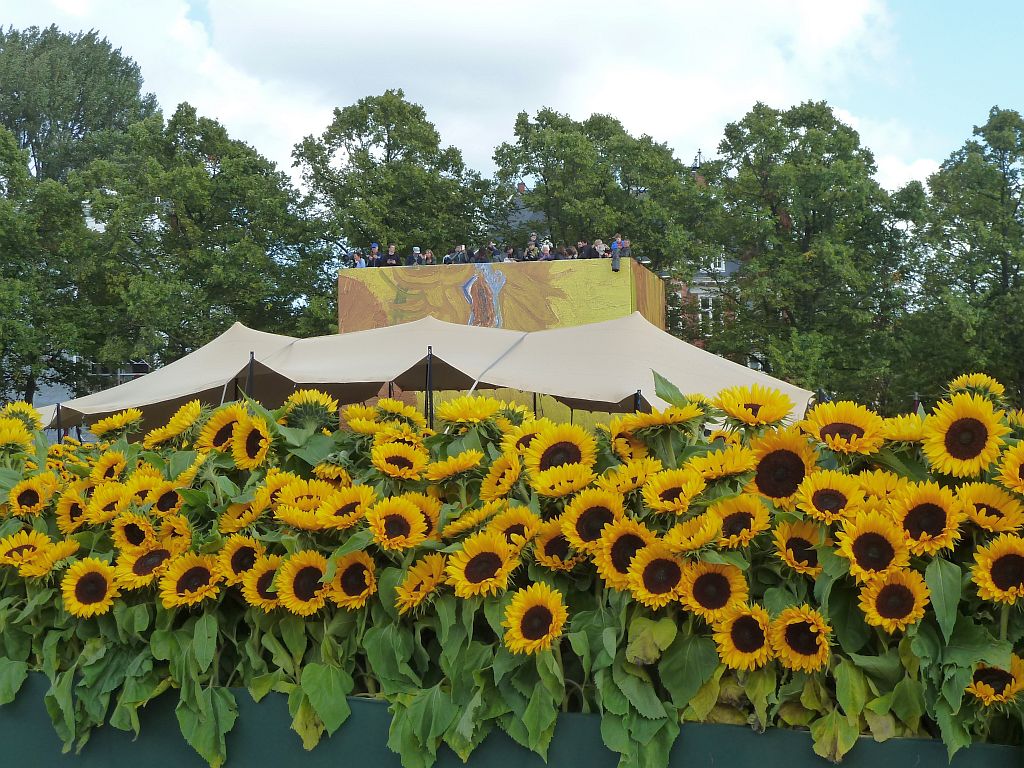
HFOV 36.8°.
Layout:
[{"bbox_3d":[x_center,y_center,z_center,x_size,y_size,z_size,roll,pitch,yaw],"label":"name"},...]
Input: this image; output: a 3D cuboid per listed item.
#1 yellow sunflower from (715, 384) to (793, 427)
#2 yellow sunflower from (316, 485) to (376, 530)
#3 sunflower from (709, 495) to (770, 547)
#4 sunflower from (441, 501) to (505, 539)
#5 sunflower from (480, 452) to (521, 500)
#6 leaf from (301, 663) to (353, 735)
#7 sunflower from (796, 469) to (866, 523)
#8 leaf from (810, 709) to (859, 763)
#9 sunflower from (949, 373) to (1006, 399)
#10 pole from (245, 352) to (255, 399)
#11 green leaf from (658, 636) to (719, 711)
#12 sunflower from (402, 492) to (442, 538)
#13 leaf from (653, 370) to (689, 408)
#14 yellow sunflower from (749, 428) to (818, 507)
[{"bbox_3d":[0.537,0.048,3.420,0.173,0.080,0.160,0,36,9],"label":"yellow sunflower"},{"bbox_3d":[-0.371,0.278,3.430,0.128,0.050,0.125,-1,39,24],"label":"yellow sunflower"},{"bbox_3d":[0.542,0.326,3.650,0.150,0.150,0.060,0,-30,13],"label":"sunflower"},{"bbox_3d":[-0.092,0.317,3.600,0.165,0.060,0.165,-32,9,-19],"label":"sunflower"},{"bbox_3d":[-0.028,0.223,3.700,0.125,0.125,0.055,-3,-22,46],"label":"sunflower"},{"bbox_3d":[-0.392,0.667,3.250,0.110,0.155,0.035,-1,-2,6],"label":"leaf"},{"bbox_3d":[0.631,0.227,3.050,0.138,0.138,0.060,0,-41,6],"label":"sunflower"},{"bbox_3d":[0.591,0.644,2.820,0.090,0.105,0.030,-1,-13,17],"label":"leaf"},{"bbox_3d":[1.023,0.023,3.380,0.120,0.050,0.120,-1,-42,21],"label":"sunflower"},{"bbox_3d":[-3.933,1.054,23.000,0.070,3.100,0.070,2,-2,-10],"label":"pole"},{"bbox_3d":[0.350,0.570,3.050,0.120,0.155,0.045,0,-3,0],"label":"green leaf"},{"bbox_3d":[-0.219,0.310,3.600,0.135,0.135,0.055,-1,-24,12],"label":"sunflower"},{"bbox_3d":[0.321,0.013,3.100,0.050,0.115,0.030,-41,0,12],"label":"leaf"},{"bbox_3d":[0.609,0.187,3.450,0.170,0.172,0.060,0,-3,0],"label":"yellow sunflower"}]

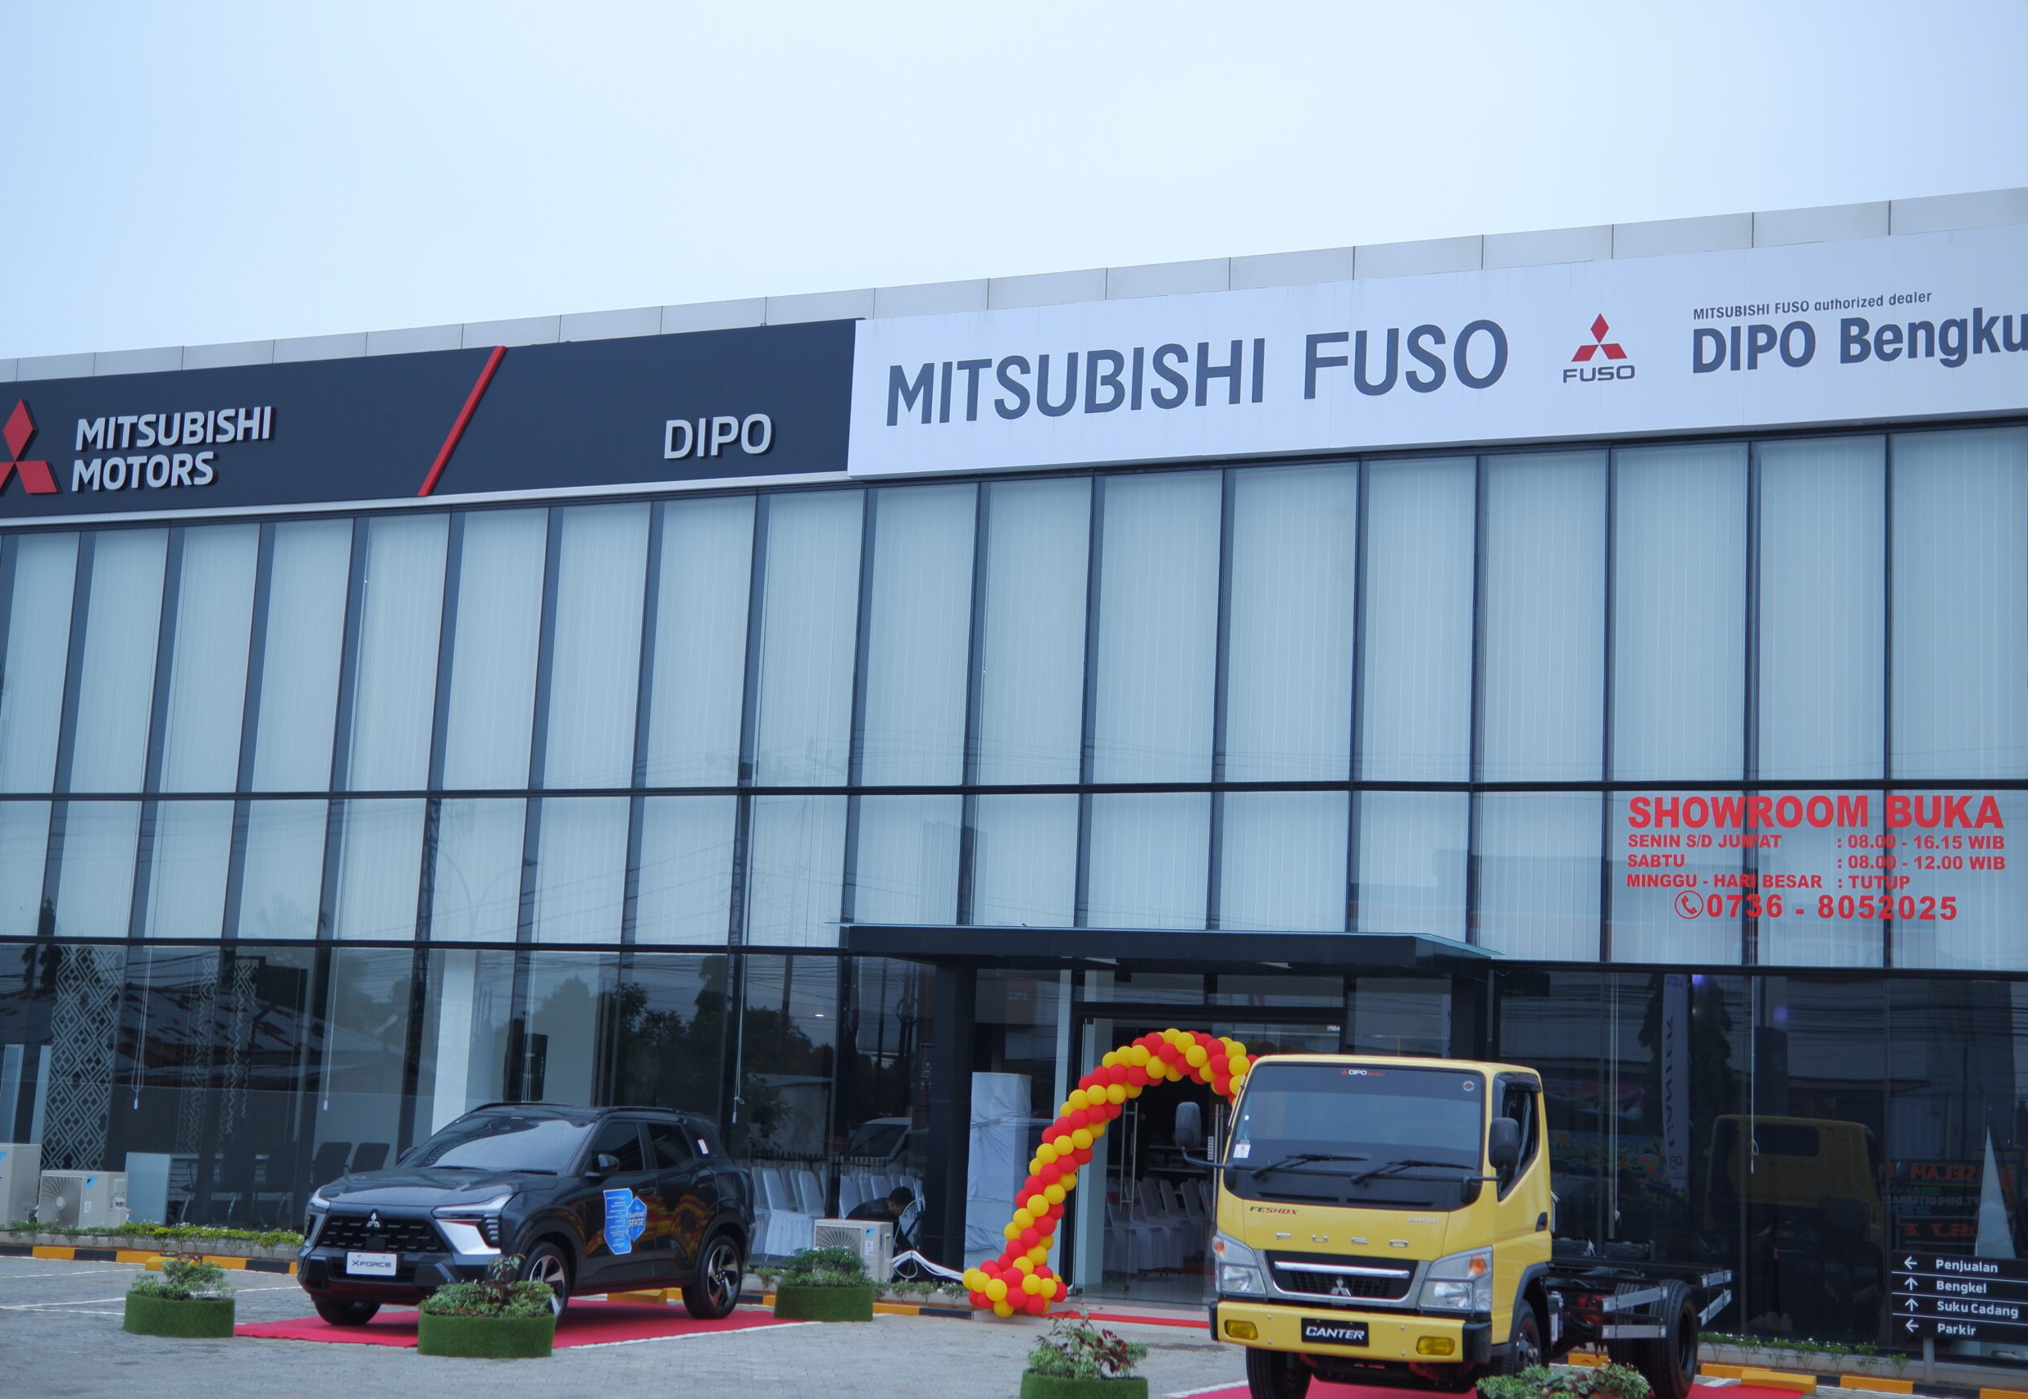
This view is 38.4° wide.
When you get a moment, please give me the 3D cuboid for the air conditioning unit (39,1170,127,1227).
[{"bbox_3d":[-9.507,5.131,29.730,0.850,0.620,0.320,-1,-10,23],"label":"air conditioning unit"}]

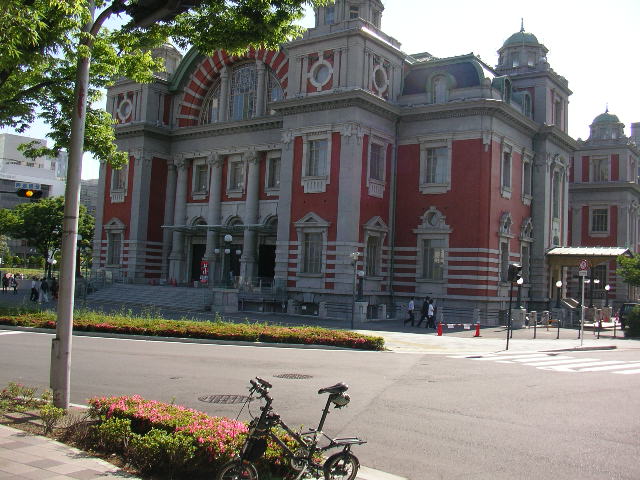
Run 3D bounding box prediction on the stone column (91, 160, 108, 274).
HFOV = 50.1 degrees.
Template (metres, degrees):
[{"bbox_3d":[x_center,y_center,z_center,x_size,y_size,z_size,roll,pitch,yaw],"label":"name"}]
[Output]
[{"bbox_3d":[-19.110,-1.853,60.000,1.100,10.293,0.700,0,-5,36],"label":"stone column"}]

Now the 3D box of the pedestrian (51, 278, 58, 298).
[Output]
[{"bbox_3d":[-19.950,3.591,51.500,0.450,1.660,0.500,0,-5,36],"label":"pedestrian"}]

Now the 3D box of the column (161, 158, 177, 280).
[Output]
[{"bbox_3d":[-12.671,-1.620,57.225,0.900,10.174,0.900,0,-5,36],"label":"column"}]

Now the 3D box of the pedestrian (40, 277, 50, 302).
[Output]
[{"bbox_3d":[-18.473,3.362,46.021,0.600,1.714,0.520,2,-4,7],"label":"pedestrian"}]

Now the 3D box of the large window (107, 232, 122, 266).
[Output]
[{"bbox_3d":[-17.023,0.782,56.621,1.700,2.818,0.300,0,-5,36],"label":"large window"}]

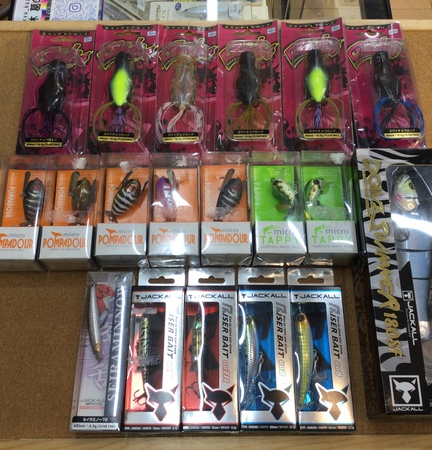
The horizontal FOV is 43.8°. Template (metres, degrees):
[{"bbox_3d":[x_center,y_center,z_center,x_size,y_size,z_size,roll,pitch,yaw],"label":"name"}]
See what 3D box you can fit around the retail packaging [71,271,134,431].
[{"bbox_3d":[-0.093,0.106,0.457,0.040,0.020,0.131,1,68,0],"label":"retail packaging"}]

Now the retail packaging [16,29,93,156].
[{"bbox_3d":[-0.164,-0.141,0.548,0.068,0.030,0.159,0,68,-1],"label":"retail packaging"}]

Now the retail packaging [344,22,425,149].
[{"bbox_3d":[0.179,-0.151,0.566,0.070,0.031,0.169,0,69,-1],"label":"retail packaging"}]

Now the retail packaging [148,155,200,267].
[{"bbox_3d":[-0.038,-0.014,0.509,0.046,0.034,0.103,0,69,-1],"label":"retail packaging"}]

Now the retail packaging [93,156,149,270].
[{"bbox_3d":[-0.083,-0.014,0.498,0.044,0.033,0.102,-1,68,-1],"label":"retail packaging"}]

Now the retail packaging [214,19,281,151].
[{"bbox_3d":[0.035,-0.152,0.550,0.068,0.030,0.161,0,71,-1],"label":"retail packaging"}]

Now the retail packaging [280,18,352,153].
[{"bbox_3d":[0.105,-0.154,0.552,0.069,0.030,0.161,0,71,-1],"label":"retail packaging"}]

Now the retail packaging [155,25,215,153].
[{"bbox_3d":[-0.029,-0.148,0.548,0.067,0.030,0.161,0,71,-1],"label":"retail packaging"}]

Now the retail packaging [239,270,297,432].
[{"bbox_3d":[0.042,0.102,0.459,0.045,0.022,0.141,0,68,0],"label":"retail packaging"}]

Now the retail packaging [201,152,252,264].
[{"bbox_3d":[0.009,-0.016,0.500,0.044,0.032,0.102,0,68,-1],"label":"retail packaging"}]

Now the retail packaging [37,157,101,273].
[{"bbox_3d":[-0.133,-0.012,0.508,0.046,0.034,0.103,0,69,0],"label":"retail packaging"}]

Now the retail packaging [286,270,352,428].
[{"bbox_3d":[0.089,0.103,0.469,0.044,0.025,0.143,0,69,0],"label":"retail packaging"}]

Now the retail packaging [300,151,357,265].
[{"bbox_3d":[0.103,-0.016,0.500,0.045,0.033,0.102,1,68,0],"label":"retail packaging"}]

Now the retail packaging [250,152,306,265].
[{"bbox_3d":[0.058,-0.016,0.511,0.046,0.034,0.103,0,69,0],"label":"retail packaging"}]

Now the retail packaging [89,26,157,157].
[{"bbox_3d":[-0.095,-0.148,0.548,0.068,0.030,0.161,0,71,-1],"label":"retail packaging"}]

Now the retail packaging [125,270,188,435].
[{"bbox_3d":[-0.049,0.102,0.458,0.045,0.022,0.141,0,68,0],"label":"retail packaging"}]

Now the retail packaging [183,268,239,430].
[{"bbox_3d":[-0.004,0.103,0.468,0.044,0.025,0.143,1,69,0],"label":"retail packaging"}]

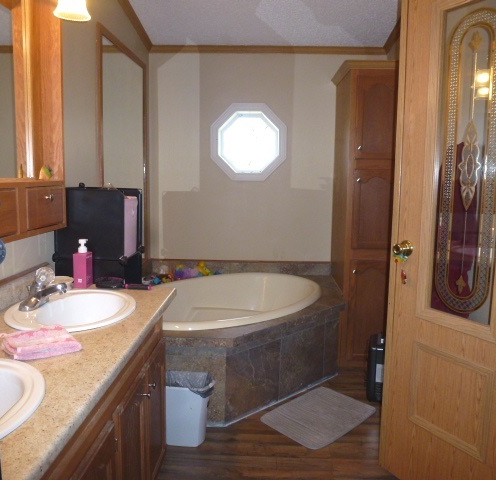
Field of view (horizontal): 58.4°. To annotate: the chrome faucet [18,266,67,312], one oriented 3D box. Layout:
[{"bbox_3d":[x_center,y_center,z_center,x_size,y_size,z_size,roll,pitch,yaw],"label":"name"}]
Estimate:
[{"bbox_3d":[-0.729,0.164,1.590,0.150,0.135,0.150,1,8,1],"label":"chrome faucet"}]

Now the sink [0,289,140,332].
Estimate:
[{"bbox_3d":[-0.602,0.309,1.572,0.410,0.170,0.500,1,8,1],"label":"sink"}]

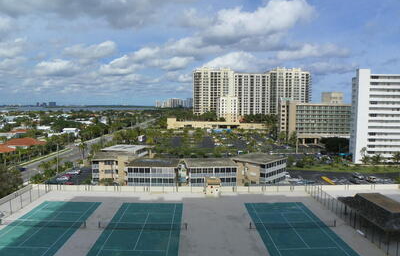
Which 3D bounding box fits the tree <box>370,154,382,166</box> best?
[{"bbox_3d":[75.119,13.768,127.739,4.800,4.500,4.800,0,4,0],"label":"tree"}]

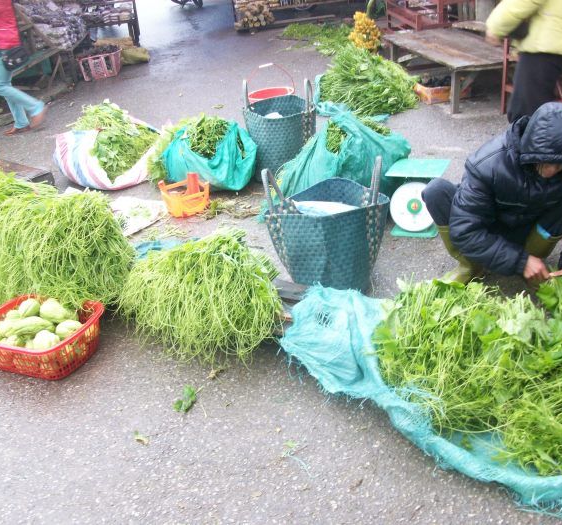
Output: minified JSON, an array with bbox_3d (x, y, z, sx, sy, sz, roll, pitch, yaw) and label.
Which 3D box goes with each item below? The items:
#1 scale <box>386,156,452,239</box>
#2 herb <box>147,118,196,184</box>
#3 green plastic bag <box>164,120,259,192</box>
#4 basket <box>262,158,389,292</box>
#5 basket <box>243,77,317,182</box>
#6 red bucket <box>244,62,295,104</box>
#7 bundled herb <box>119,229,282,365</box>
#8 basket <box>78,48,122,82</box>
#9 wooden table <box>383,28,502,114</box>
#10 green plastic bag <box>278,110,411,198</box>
[{"bbox_3d":[0.674,-0.299,3.336,0.265,0.300,0.265,5,28,20],"label":"scale"},{"bbox_3d":[-0.719,-0.690,4.350,0.270,0.330,0.320,-6,27,0],"label":"herb"},{"bbox_3d":[-0.468,-0.705,4.476,0.570,0.350,0.450,-9,25,-5],"label":"green plastic bag"},{"bbox_3d":[0.207,-0.181,3.053,0.520,0.490,0.390,-4,25,4],"label":"basket"},{"bbox_3d":[-0.011,-0.794,4.153,0.420,0.570,0.350,-6,27,0],"label":"basket"},{"bbox_3d":[-0.066,-1.053,4.748,0.325,0.510,0.325,-6,27,0],"label":"red bucket"},{"bbox_3d":[-0.302,0.092,2.824,0.620,0.290,0.520,4,27,21],"label":"bundled herb"},{"bbox_3d":[-2.075,-2.249,7.780,0.470,0.280,0.340,-13,28,-15],"label":"basket"},{"bbox_3d":[1.519,-1.782,6.271,0.650,0.380,1.950,-8,25,-4],"label":"wooden table"},{"bbox_3d":[0.388,-0.694,4.225,0.750,0.380,0.500,-4,25,5],"label":"green plastic bag"}]

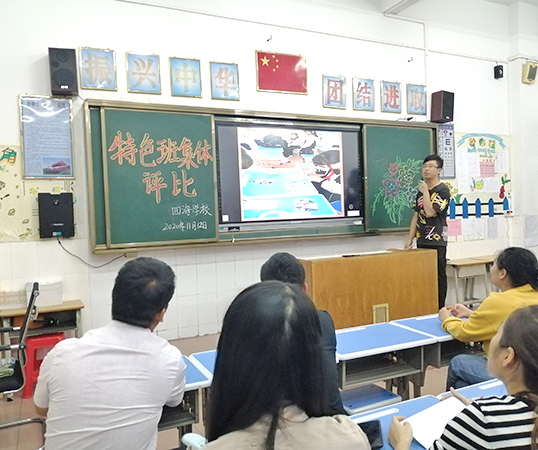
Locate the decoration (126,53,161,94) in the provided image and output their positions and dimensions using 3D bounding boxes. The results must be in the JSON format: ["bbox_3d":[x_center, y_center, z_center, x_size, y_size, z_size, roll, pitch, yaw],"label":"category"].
[{"bbox_3d":[-1.148,-1.398,4.162,0.303,0.365,0.025,-3,2,-25],"label":"decoration"}]

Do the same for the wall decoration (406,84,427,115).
[{"bbox_3d":[1.837,-1.544,5.559,0.303,0.365,0.025,-3,2,-25],"label":"wall decoration"}]

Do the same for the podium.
[{"bbox_3d":[0.771,0.644,3.675,1.192,0.820,0.460,-3,2,-25],"label":"podium"}]

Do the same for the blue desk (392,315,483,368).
[{"bbox_3d":[1.118,0.924,2.715,0.600,0.646,0.430,-3,2,-21],"label":"blue desk"}]

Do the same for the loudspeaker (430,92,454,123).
[{"bbox_3d":[2.150,-1.454,5.578,0.205,0.345,0.180,-3,7,-27],"label":"loudspeaker"}]

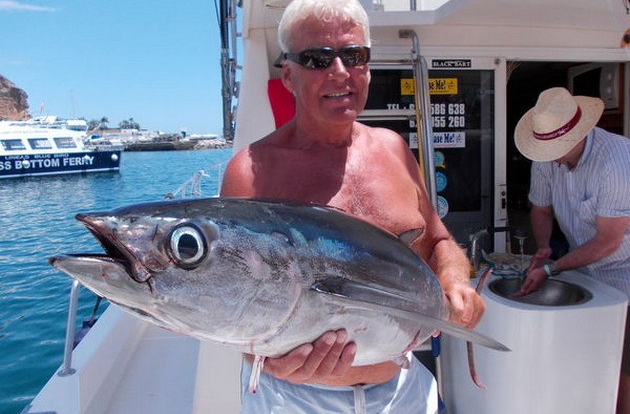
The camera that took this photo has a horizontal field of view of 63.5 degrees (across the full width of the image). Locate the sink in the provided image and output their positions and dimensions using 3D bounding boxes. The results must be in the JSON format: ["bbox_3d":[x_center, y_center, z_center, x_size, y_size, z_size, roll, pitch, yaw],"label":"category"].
[{"bbox_3d":[0.807,0.371,1.830,0.370,0.150,0.370,-1,8,0],"label":"sink"}]

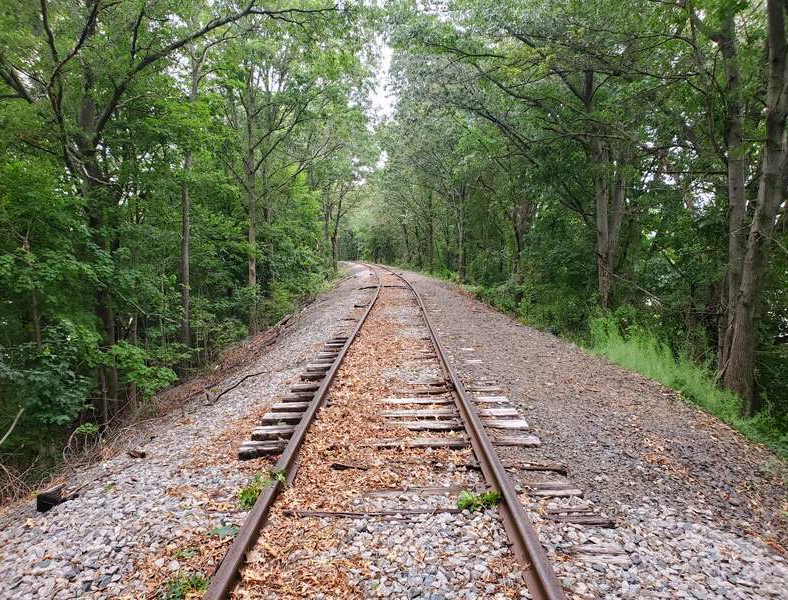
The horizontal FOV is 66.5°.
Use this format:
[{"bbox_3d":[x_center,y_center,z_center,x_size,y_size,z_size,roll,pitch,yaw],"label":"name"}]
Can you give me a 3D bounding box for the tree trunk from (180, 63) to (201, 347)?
[{"bbox_3d":[-5.061,-2.316,15.000,0.270,7.430,0.270,3,4,0],"label":"tree trunk"}]

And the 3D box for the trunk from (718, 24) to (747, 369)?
[{"bbox_3d":[4.571,-1.359,8.200,0.290,4.860,0.290,0,4,0],"label":"trunk"}]

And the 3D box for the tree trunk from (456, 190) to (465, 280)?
[{"bbox_3d":[4.064,-3.931,36.500,0.420,5.740,0.420,0,4,0],"label":"tree trunk"}]

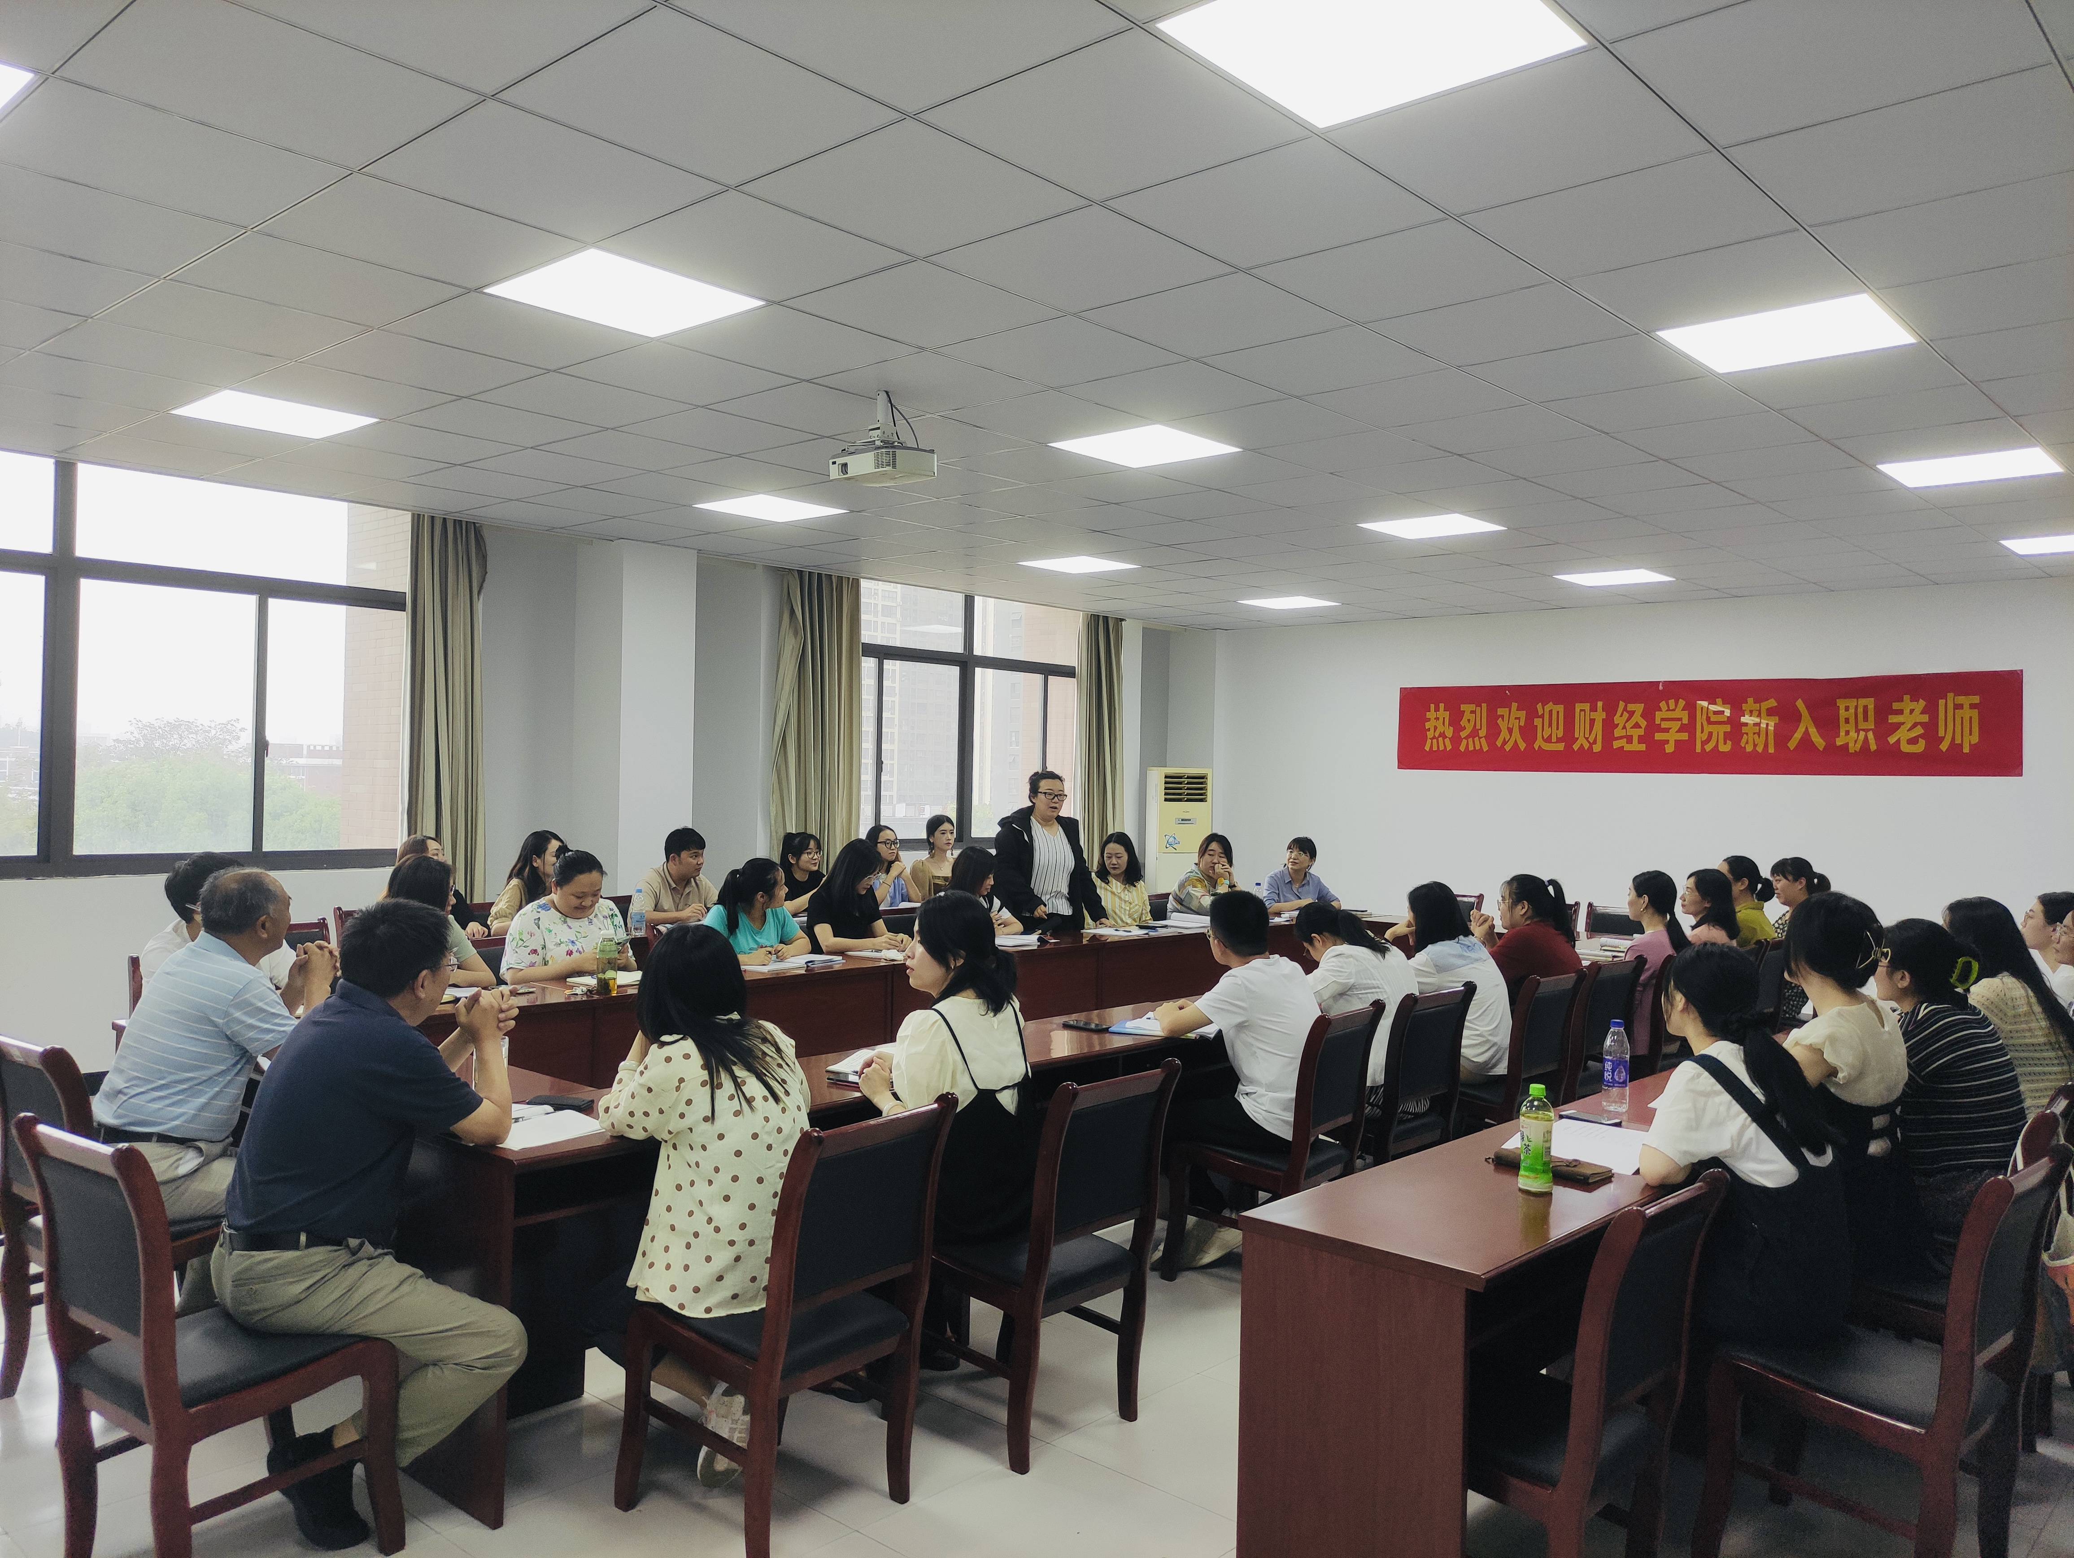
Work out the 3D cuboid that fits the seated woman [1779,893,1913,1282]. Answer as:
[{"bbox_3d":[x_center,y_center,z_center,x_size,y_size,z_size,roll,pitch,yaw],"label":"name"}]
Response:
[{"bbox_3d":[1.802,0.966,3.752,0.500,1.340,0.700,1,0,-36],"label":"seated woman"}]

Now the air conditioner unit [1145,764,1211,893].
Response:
[{"bbox_3d":[1.141,0.745,12.149,0.470,1.700,0.290,1,0,-24],"label":"air conditioner unit"}]

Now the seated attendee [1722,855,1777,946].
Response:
[{"bbox_3d":[3.351,1.021,7.558,0.700,1.270,0.480,1,0,42],"label":"seated attendee"}]

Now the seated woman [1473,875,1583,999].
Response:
[{"bbox_3d":[1.979,0.993,6.170,0.720,1.210,0.500,1,0,42],"label":"seated woman"}]

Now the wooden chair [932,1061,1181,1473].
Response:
[{"bbox_3d":[-0.006,1.124,3.726,0.590,0.900,0.460,1,0,42],"label":"wooden chair"}]

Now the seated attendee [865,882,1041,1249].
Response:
[{"bbox_3d":[-0.263,0.929,3.855,0.720,1.280,0.480,1,0,37],"label":"seated attendee"}]

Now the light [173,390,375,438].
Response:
[{"bbox_3d":[-2.944,-1.411,5.797,0.590,0.040,0.590,1,0,42],"label":"light"}]

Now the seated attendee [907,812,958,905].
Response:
[{"bbox_3d":[-0.693,0.904,10.241,0.470,1.290,0.700,1,0,-40],"label":"seated attendee"}]

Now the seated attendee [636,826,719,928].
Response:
[{"bbox_3d":[-1.808,0.882,7.804,0.680,1.270,0.520,1,0,37],"label":"seated attendee"}]

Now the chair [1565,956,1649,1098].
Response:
[{"bbox_3d":[2.119,1.165,6.321,0.590,0.900,0.460,1,0,42],"label":"chair"}]

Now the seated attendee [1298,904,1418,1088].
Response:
[{"bbox_3d":[0.994,1.006,5.200,0.680,1.160,0.480,1,0,42],"label":"seated attendee"}]

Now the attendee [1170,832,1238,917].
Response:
[{"bbox_3d":[1.067,0.966,9.266,0.720,1.270,0.520,1,0,42],"label":"attendee"}]

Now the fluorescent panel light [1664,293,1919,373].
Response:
[{"bbox_3d":[2.211,-1.308,4.410,0.590,0.040,0.590,1,0,42],"label":"fluorescent panel light"}]

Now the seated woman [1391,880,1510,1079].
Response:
[{"bbox_3d":[1.493,0.991,5.734,0.660,1.210,0.480,1,0,42],"label":"seated woman"}]

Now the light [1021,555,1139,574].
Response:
[{"bbox_3d":[0.271,-1.361,9.470,0.585,0.040,0.585,1,0,42],"label":"light"}]

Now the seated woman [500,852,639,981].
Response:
[{"bbox_3d":[-1.870,0.913,6.045,0.720,1.270,0.540,1,0,42],"label":"seated woman"}]

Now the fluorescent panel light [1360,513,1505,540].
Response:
[{"bbox_3d":[2.046,-1.308,7.738,0.590,0.040,0.590,1,0,42],"label":"fluorescent panel light"}]

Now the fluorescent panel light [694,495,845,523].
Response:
[{"bbox_3d":[-1.363,-1.399,7.732,0.600,0.040,0.600,1,0,42],"label":"fluorescent panel light"}]

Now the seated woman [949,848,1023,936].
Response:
[{"bbox_3d":[-0.350,0.956,7.674,0.720,1.210,0.470,1,0,42],"label":"seated woman"}]

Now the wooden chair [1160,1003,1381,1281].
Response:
[{"bbox_3d":[0.753,1.129,4.661,0.600,0.900,0.480,1,0,39],"label":"wooden chair"}]

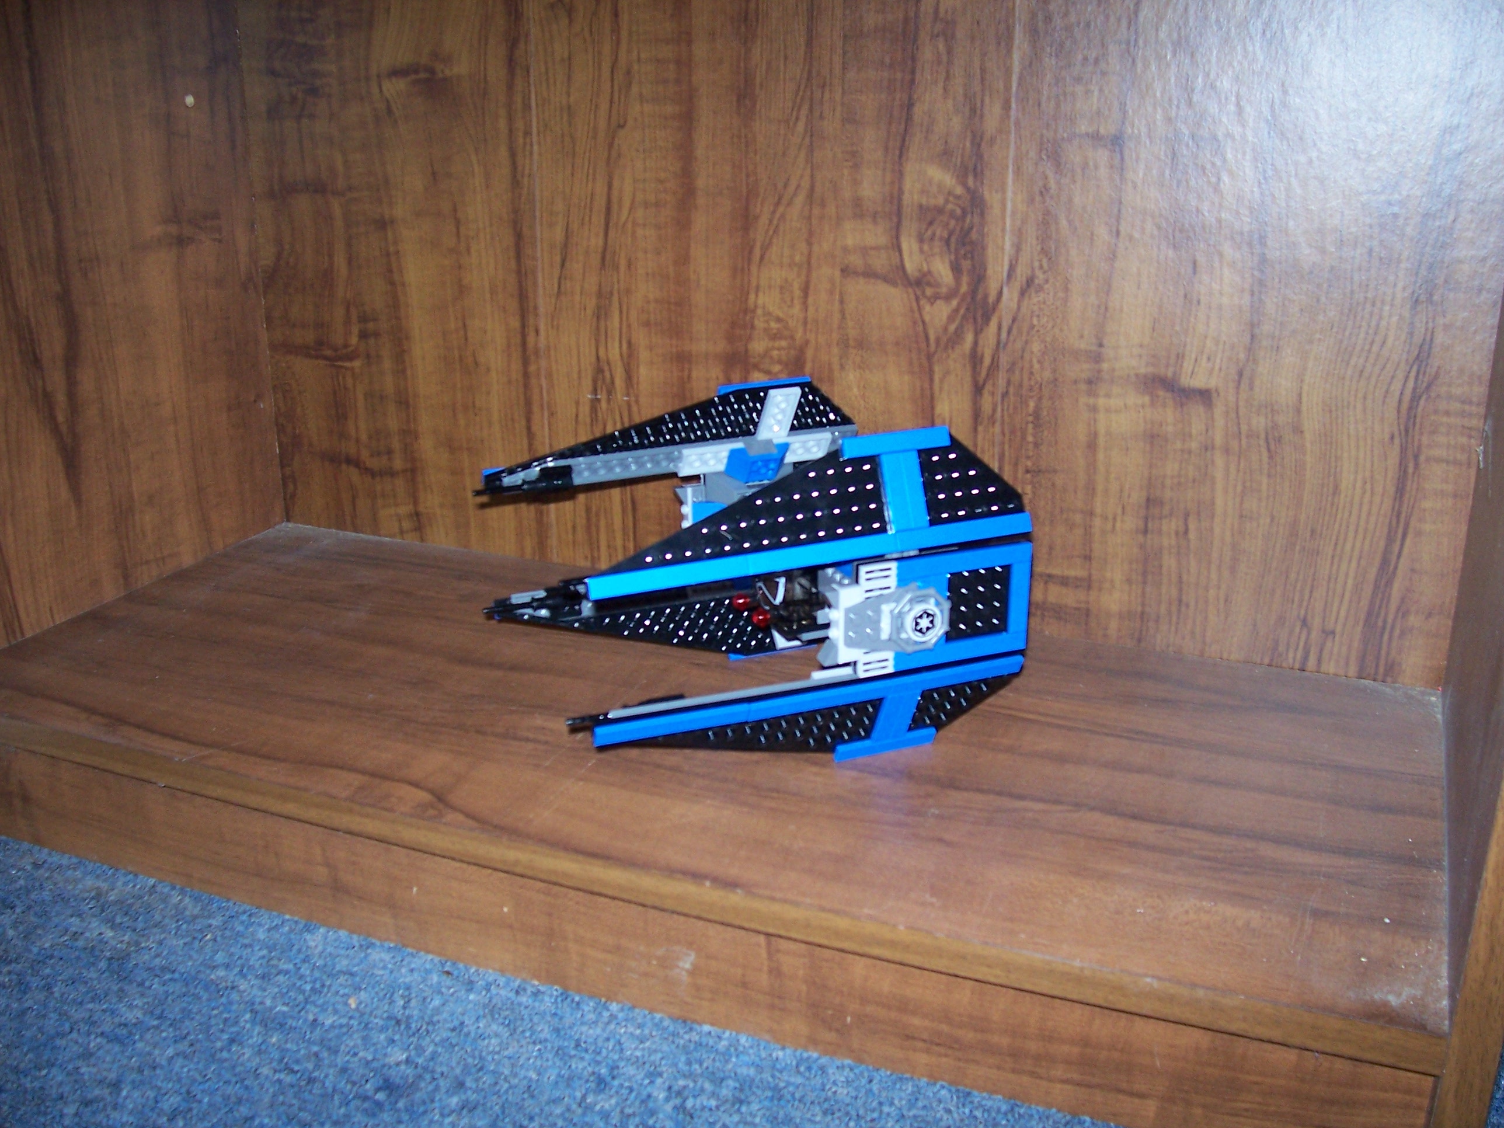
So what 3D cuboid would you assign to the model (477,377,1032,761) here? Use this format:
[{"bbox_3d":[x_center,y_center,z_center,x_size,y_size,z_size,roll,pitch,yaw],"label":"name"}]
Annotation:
[{"bbox_3d":[-0.009,0.002,0.663,0.203,0.145,0.184,-8,21,-22],"label":"model"}]

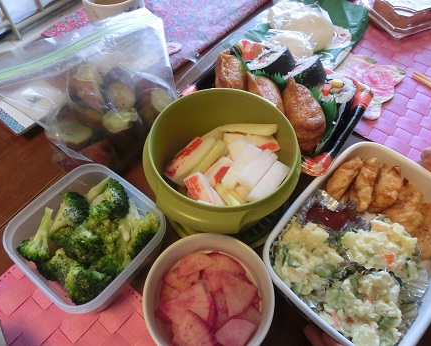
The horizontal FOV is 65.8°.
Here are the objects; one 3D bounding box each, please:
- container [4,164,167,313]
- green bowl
[{"bbox_3d":[-0.124,0.068,0.344,0.122,0.055,0.122,35,63,15],"label":"container"},{"bbox_3d":[0.007,-0.007,0.362,0.160,0.092,0.160,2,60,-3],"label":"green bowl"}]

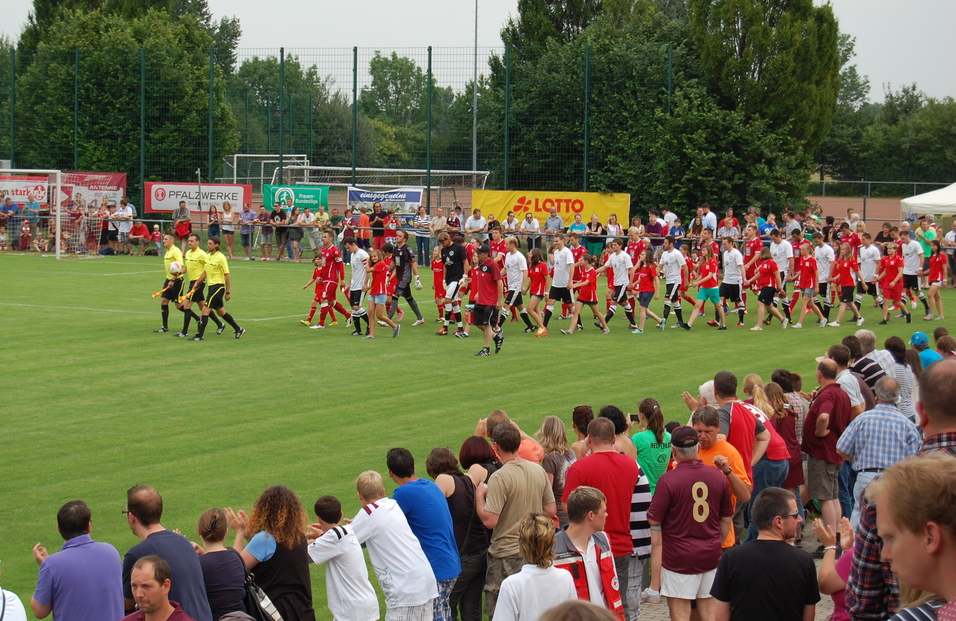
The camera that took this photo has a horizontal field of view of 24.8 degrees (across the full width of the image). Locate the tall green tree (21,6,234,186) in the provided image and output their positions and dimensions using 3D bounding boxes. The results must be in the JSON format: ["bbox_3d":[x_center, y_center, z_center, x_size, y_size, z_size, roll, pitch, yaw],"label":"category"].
[{"bbox_3d":[-11.751,-6.201,72.763,7.200,7.900,7.000,3,4,25],"label":"tall green tree"}]

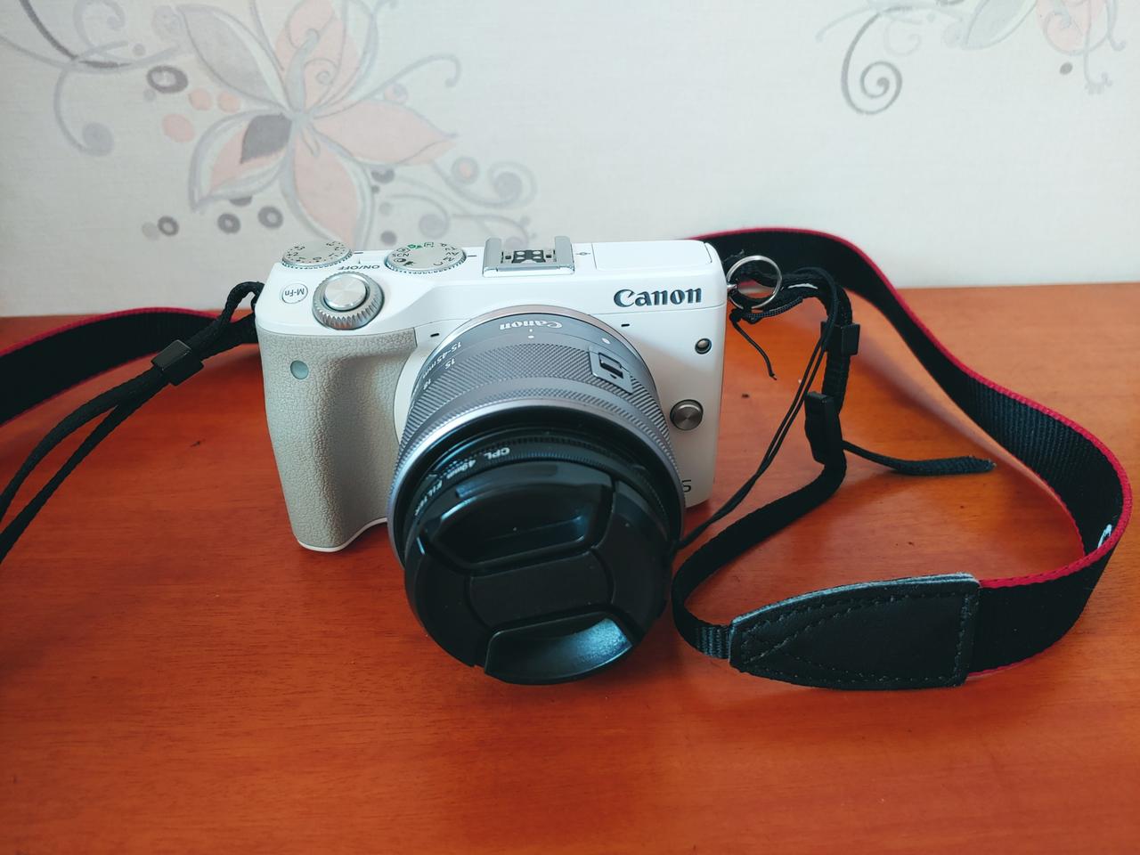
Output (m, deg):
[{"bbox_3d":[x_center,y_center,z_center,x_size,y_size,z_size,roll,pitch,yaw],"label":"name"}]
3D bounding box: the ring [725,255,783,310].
[{"bbox_3d":[0.044,-0.034,0.195,0.014,0.014,0.003,8,25,11],"label":"ring"}]

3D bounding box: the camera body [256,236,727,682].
[{"bbox_3d":[-0.017,0.002,0.187,0.112,0.068,0.089,-1,32,-3],"label":"camera body"}]

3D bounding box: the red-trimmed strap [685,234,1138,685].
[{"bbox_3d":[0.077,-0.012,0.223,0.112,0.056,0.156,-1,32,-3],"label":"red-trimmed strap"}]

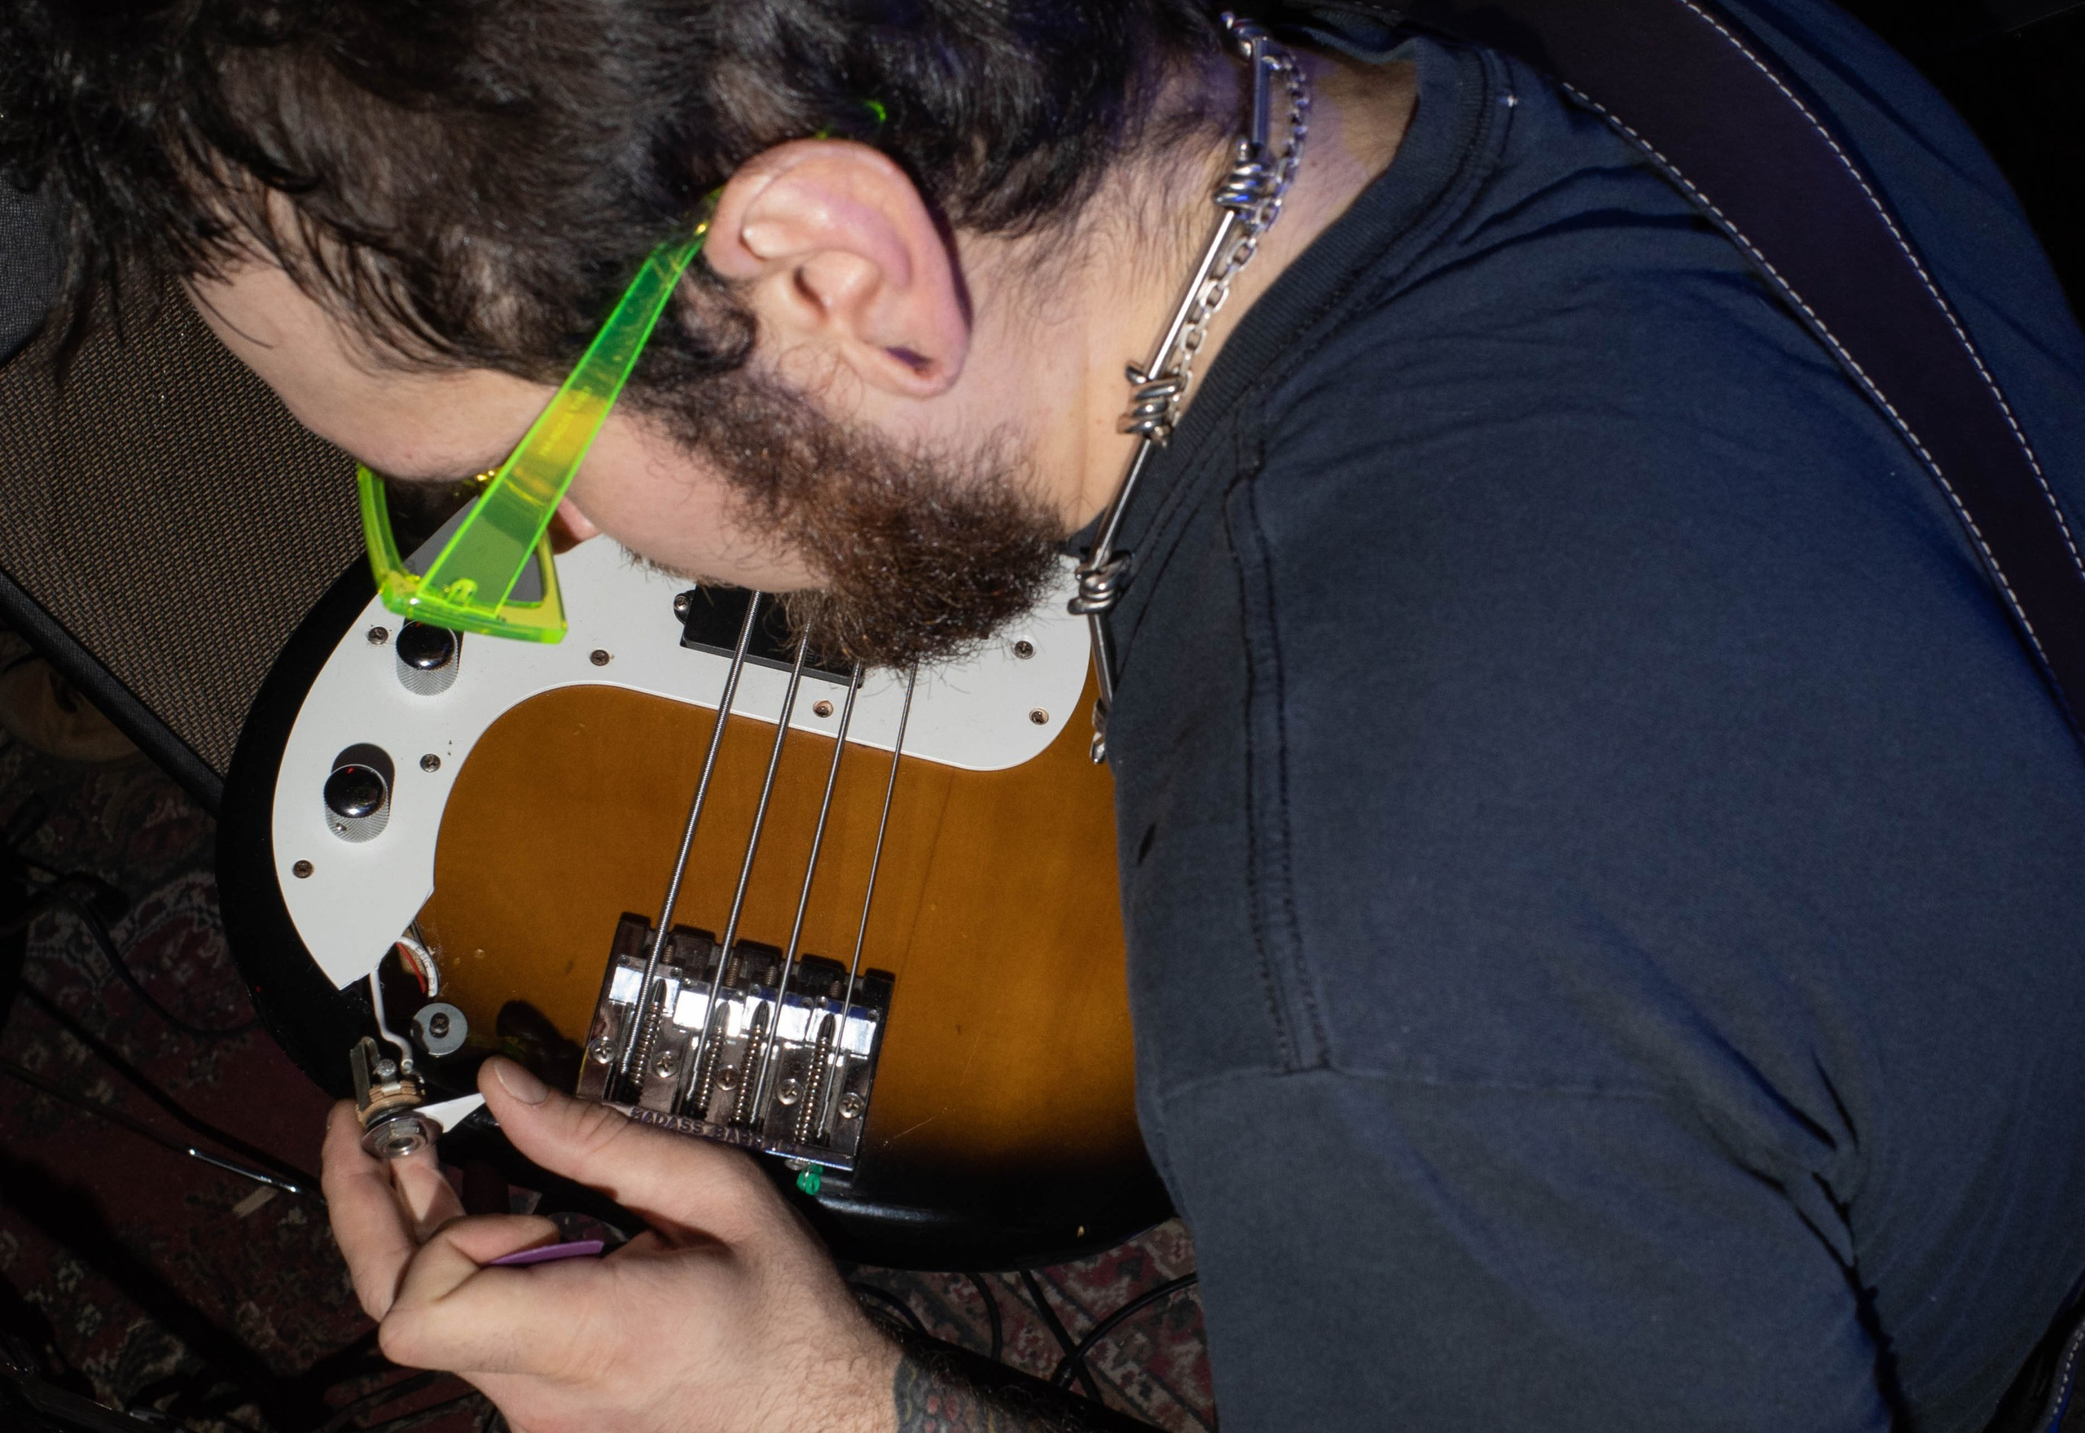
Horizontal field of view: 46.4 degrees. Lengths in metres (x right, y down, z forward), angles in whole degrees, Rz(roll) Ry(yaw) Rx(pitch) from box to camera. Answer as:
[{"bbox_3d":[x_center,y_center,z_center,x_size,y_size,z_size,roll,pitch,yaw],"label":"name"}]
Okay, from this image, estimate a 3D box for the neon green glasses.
[{"bbox_3d":[-0.088,-0.110,0.516,0.152,0.046,0.146,-49,29,29],"label":"neon green glasses"}]

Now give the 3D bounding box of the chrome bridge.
[{"bbox_3d":[-0.086,0.091,0.691,0.080,0.018,0.058,13,57,-5],"label":"chrome bridge"}]

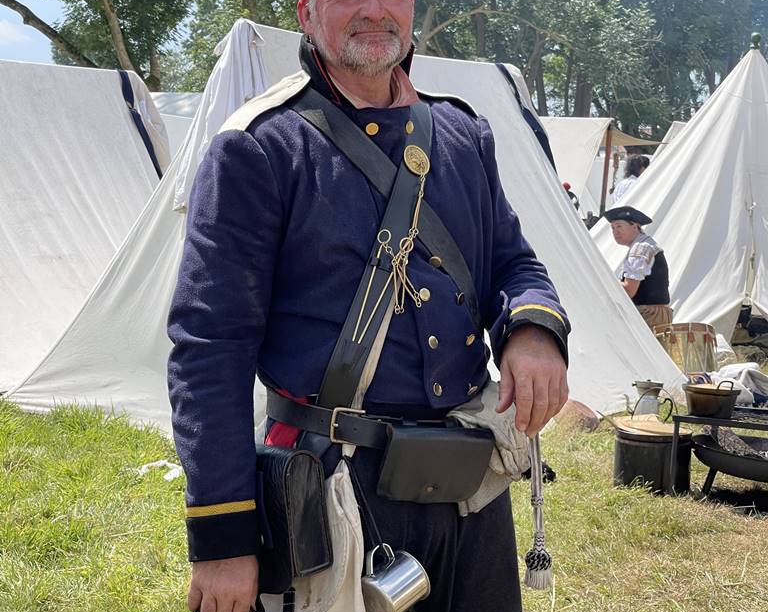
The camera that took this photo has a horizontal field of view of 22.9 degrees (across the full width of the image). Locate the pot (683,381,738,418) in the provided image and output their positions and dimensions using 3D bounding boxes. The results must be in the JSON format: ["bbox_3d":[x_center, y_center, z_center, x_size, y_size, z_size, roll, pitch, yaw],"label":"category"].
[{"bbox_3d":[1.449,0.415,8.400,0.250,0.150,0.250,2,4,0],"label":"pot"}]

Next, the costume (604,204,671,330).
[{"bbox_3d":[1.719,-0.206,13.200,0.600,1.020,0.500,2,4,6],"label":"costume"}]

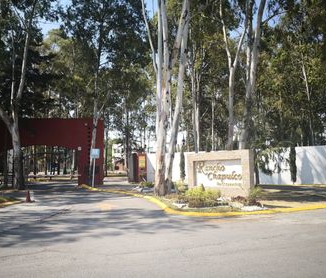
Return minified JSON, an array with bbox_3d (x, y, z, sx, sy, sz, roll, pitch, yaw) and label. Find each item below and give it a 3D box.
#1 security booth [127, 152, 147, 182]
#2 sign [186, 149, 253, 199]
[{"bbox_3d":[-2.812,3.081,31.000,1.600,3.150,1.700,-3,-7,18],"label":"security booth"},{"bbox_3d":[2.646,1.652,13.584,3.183,2.097,0.591,-5,-8,38],"label":"sign"}]

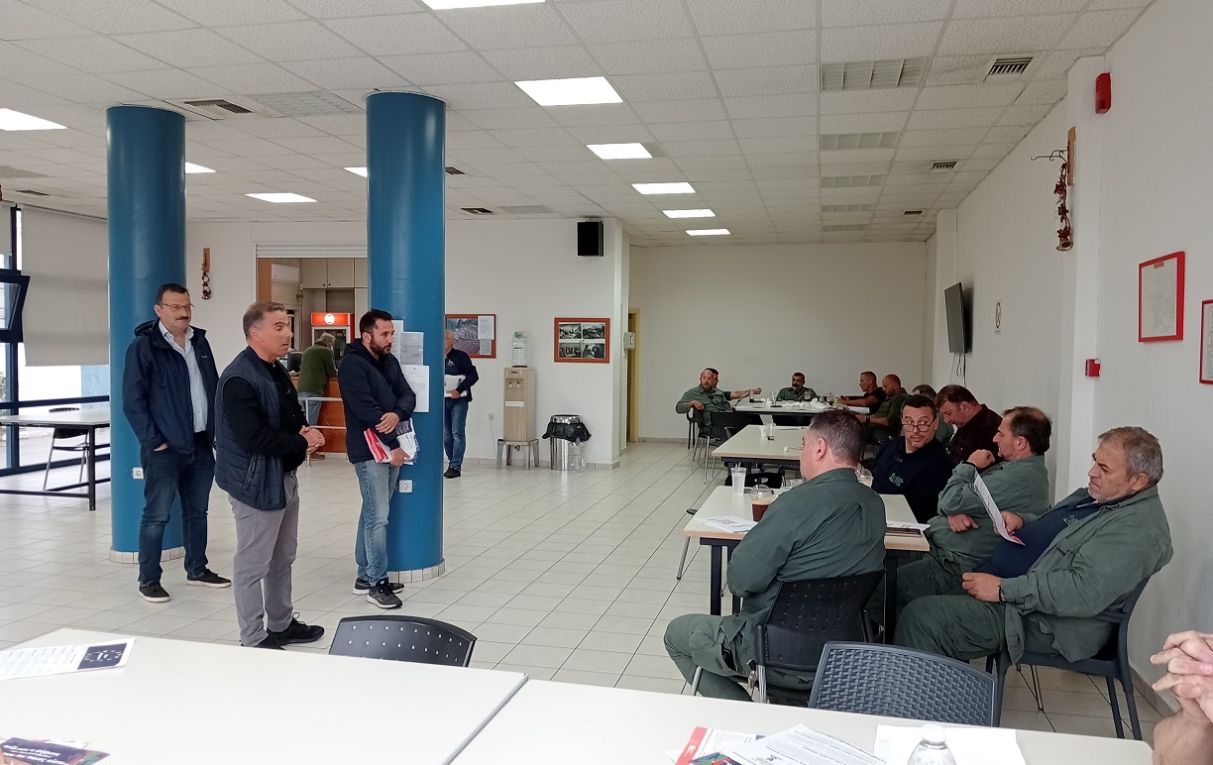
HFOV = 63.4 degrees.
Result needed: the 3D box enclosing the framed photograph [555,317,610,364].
[{"bbox_3d":[-0.296,-0.507,11.938,0.700,0.550,0.030,1,2,12],"label":"framed photograph"}]

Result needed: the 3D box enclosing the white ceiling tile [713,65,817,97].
[{"bbox_3d":[0.952,-1.786,5.798,0.600,0.020,0.600,1,2,12],"label":"white ceiling tile"}]

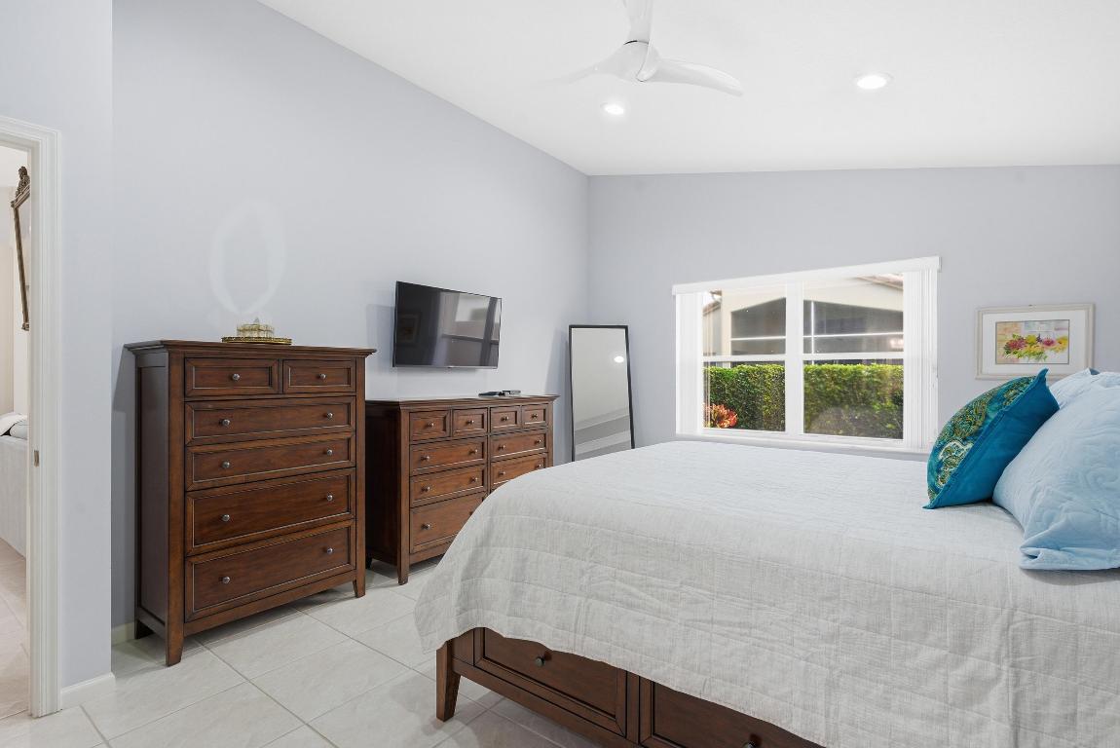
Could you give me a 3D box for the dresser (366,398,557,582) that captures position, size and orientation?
[{"bbox_3d":[-0.650,0.714,3.843,0.465,1.087,1.515,0,0,39],"label":"dresser"}]

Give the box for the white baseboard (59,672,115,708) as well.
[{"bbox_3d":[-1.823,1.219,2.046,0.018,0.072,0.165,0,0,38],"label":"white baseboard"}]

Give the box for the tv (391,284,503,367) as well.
[{"bbox_3d":[-0.802,-0.324,3.856,0.060,0.565,0.968,5,3,38],"label":"tv"}]

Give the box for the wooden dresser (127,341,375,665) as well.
[{"bbox_3d":[-1.546,0.561,2.753,0.483,1.390,1.020,0,0,37],"label":"wooden dresser"}]

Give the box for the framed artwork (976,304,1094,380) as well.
[{"bbox_3d":[3.004,-0.193,3.370,0.555,0.465,0.030,0,0,38],"label":"framed artwork"}]

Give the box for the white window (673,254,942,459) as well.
[{"bbox_3d":[1.829,-0.123,4.238,1.955,1.350,0.120,0,0,38],"label":"white window"}]

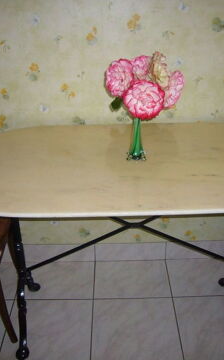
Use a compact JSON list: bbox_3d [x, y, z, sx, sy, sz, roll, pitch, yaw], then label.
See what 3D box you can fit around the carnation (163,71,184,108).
[{"bbox_3d":[0.185,-0.280,1.199,0.065,0.112,0.105,-3,22,36],"label":"carnation"}]

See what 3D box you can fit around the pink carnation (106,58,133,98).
[{"bbox_3d":[0.022,-0.304,1.151,0.100,0.112,0.068,12,4,23],"label":"pink carnation"}]

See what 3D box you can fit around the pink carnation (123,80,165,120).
[{"bbox_3d":[0.091,-0.234,1.143,0.122,0.118,0.070,-2,5,-3],"label":"pink carnation"}]

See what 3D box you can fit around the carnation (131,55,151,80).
[{"bbox_3d":[0.094,-0.344,1.198,0.092,0.090,0.068,3,-5,6],"label":"carnation"}]

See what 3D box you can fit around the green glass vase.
[{"bbox_3d":[0.079,-0.151,1.232,0.060,0.175,0.060,-1,28,0],"label":"green glass vase"}]

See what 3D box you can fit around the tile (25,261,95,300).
[{"bbox_3d":[-0.253,0.462,1.805,0.340,0.010,0.254,-1,28,0],"label":"tile"}]

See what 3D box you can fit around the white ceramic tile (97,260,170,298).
[{"bbox_3d":[0.087,0.456,1.807,0.340,0.010,0.254,-1,28,0],"label":"white ceramic tile"}]

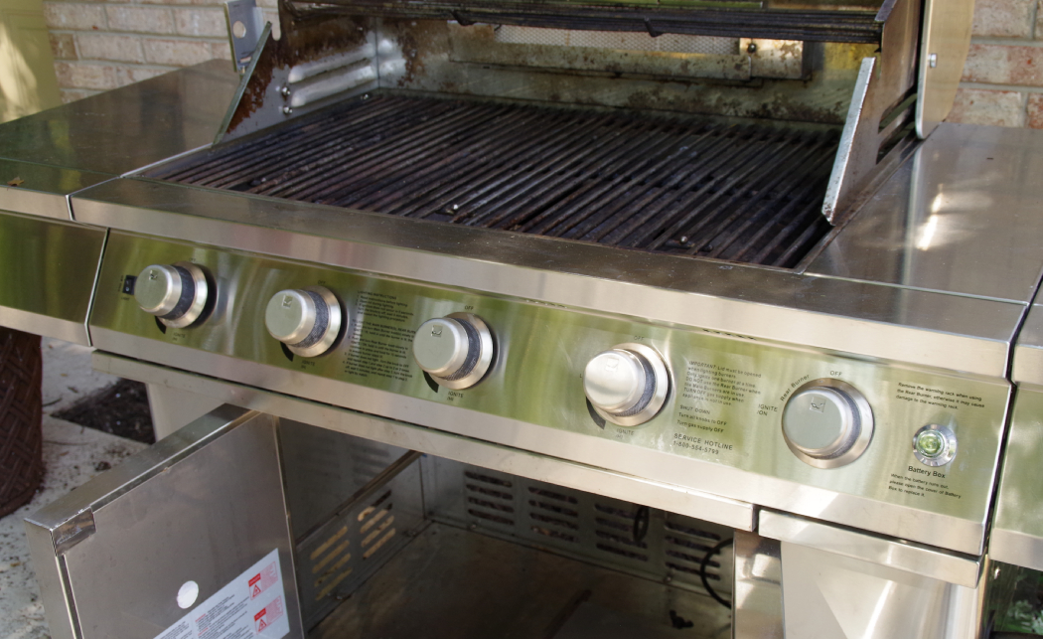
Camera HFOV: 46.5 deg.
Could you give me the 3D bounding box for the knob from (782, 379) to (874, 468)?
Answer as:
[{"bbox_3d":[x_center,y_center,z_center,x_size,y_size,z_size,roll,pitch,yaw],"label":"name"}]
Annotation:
[{"bbox_3d":[0.232,0.079,0.938,0.071,0.071,0.049,10,-3,28],"label":"knob"}]

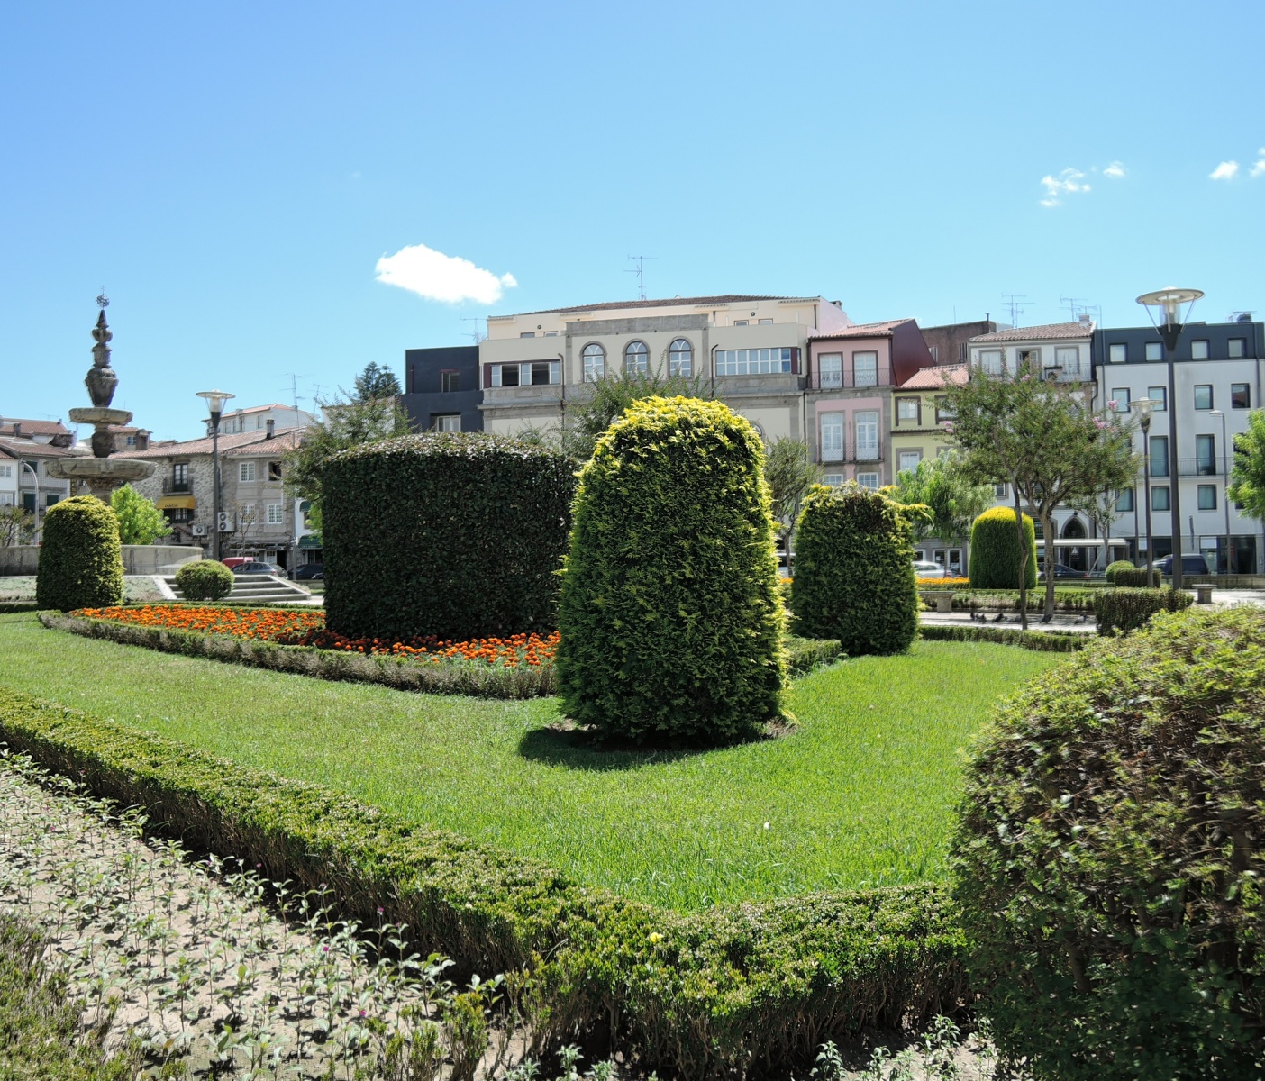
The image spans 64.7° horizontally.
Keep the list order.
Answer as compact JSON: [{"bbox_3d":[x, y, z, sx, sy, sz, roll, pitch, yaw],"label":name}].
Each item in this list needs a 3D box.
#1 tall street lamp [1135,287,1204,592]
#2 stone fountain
[{"bbox_3d":[10.047,-1.529,18.525,1.250,6.300,1.250,-1,-2,0],"label":"tall street lamp"},{"bbox_3d":[-15.955,-3.365,30.000,3.350,7.700,3.350,-1,-2,0],"label":"stone fountain"}]

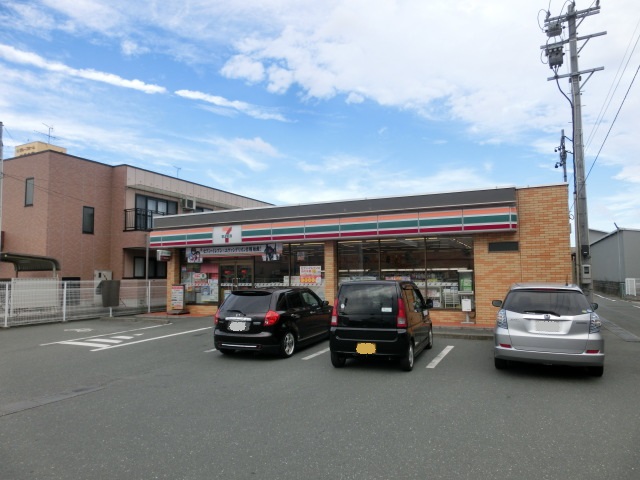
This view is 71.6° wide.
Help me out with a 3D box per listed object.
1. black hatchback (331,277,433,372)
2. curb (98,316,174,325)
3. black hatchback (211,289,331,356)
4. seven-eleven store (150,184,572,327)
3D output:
[{"bbox_3d":[1.430,1.644,9.358,1.490,1.620,3.400,-3,-5,22],"label":"black hatchback"},{"bbox_3d":[-7.117,3.111,17.161,3.550,0.130,0.170,-3,-5,24],"label":"curb"},{"bbox_3d":[-0.898,1.855,10.978,1.700,1.510,4.000,-3,-5,22],"label":"black hatchback"},{"bbox_3d":[2.166,1.154,20.372,15.600,4.300,10.500,-3,-5,24],"label":"seven-eleven store"}]

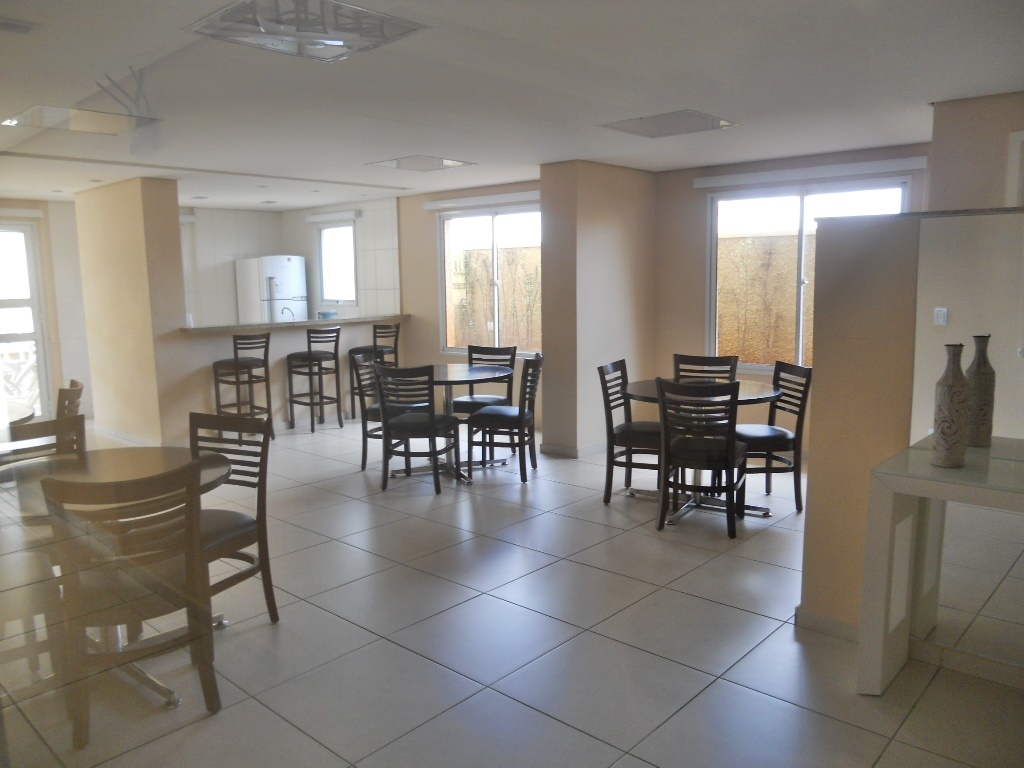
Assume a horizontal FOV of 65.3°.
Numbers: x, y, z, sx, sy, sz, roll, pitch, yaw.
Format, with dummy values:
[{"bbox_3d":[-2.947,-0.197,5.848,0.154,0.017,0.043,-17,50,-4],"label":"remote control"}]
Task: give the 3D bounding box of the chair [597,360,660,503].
[{"bbox_3d":[0.844,0.316,5.197,0.525,0.888,0.455,4,9,28],"label":"chair"}]

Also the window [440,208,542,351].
[{"bbox_3d":[-0.154,-1.017,8.098,1.600,1.490,0.100,6,11,42],"label":"window"}]

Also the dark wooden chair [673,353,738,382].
[{"bbox_3d":[1.272,0.267,5.496,0.455,0.888,0.525,3,9,28],"label":"dark wooden chair"}]

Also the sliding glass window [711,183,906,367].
[{"bbox_3d":[2.212,-0.775,6.147,1.530,1.450,0.100,6,11,42],"label":"sliding glass window"}]

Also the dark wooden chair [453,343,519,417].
[{"bbox_3d":[-0.252,0.157,6.549,0.445,0.900,0.490,3,9,25],"label":"dark wooden chair"}]

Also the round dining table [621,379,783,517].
[{"bbox_3d":[1.182,0.396,5.093,1.000,0.750,1.000,-1,8,0],"label":"round dining table"}]

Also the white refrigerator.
[{"bbox_3d":[-3.013,-0.737,10.197,0.660,1.730,0.610,6,11,42],"label":"white refrigerator"}]

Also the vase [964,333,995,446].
[{"bbox_3d":[1.775,0.026,3.029,0.118,0.414,0.118,6,11,42],"label":"vase"}]

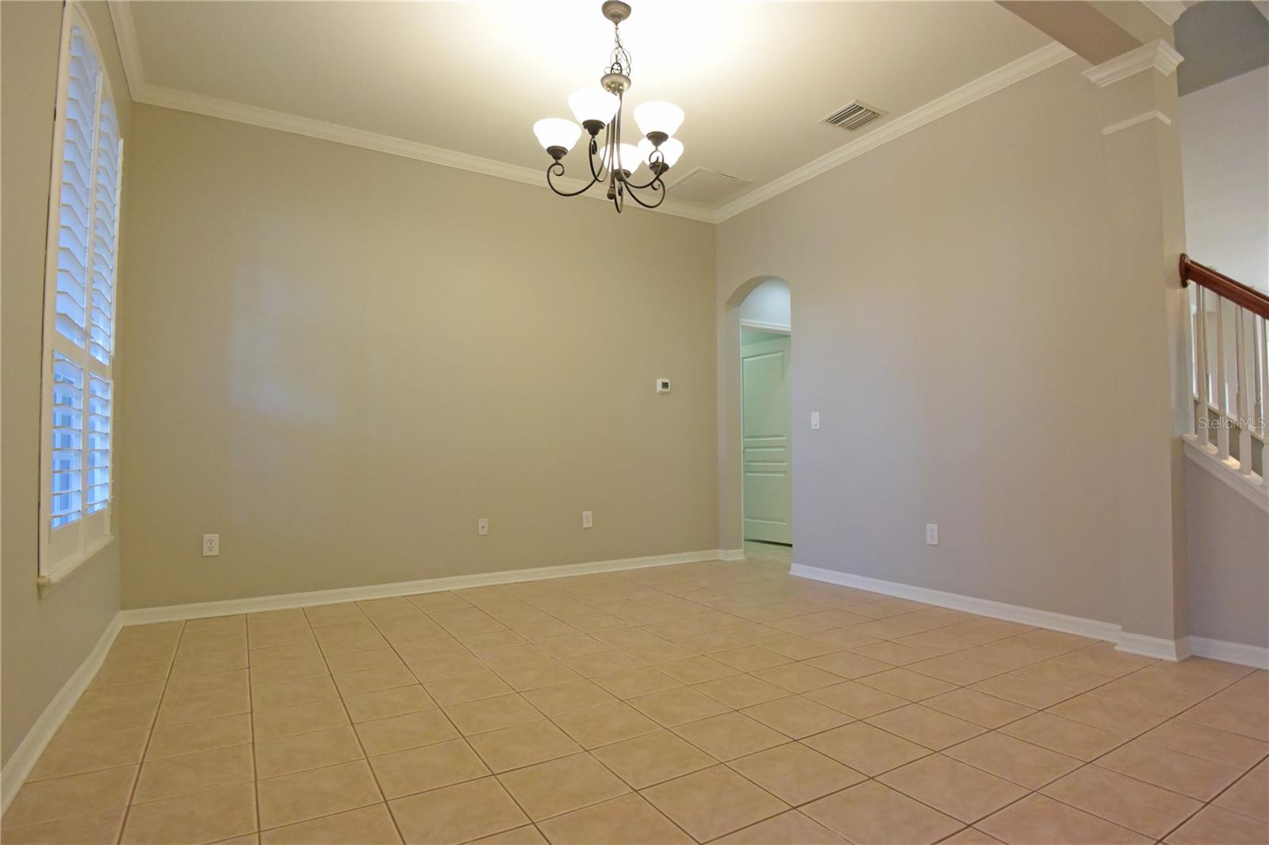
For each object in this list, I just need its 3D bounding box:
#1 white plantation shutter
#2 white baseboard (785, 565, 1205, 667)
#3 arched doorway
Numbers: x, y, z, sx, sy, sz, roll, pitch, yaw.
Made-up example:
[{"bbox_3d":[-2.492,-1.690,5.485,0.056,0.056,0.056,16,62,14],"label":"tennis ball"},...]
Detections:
[{"bbox_3d":[-2.359,-0.541,2.764,0.075,2.260,1.340,1,-4,-31],"label":"white plantation shutter"},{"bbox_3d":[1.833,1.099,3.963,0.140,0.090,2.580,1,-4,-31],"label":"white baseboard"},{"bbox_3d":[1.090,0.024,5.503,0.160,2.420,0.750,1,-4,-31],"label":"arched doorway"}]

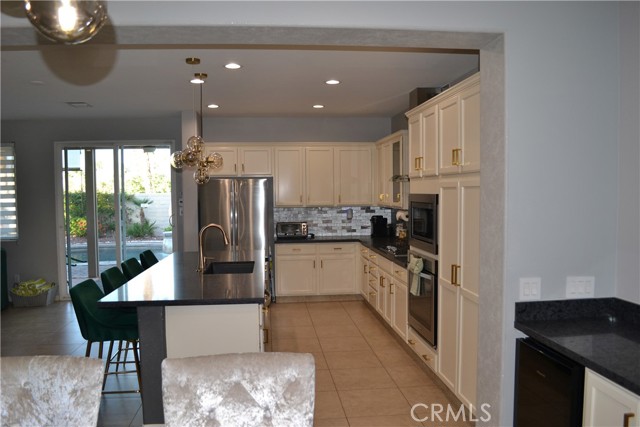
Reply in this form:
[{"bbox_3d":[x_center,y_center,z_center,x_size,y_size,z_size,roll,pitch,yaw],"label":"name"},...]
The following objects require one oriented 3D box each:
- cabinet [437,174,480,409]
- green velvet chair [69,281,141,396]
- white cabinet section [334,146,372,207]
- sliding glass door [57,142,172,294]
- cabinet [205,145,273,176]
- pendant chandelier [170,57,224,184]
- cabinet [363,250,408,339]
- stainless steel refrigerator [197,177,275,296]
[{"bbox_3d":[1.301,0.532,3.469,0.610,1.590,0.870,-1,2,-7],"label":"cabinet"},{"bbox_3d":[-1.423,0.970,3.418,0.500,0.955,0.460,-1,2,-7],"label":"green velvet chair"},{"bbox_3d":[0.498,-0.561,7.493,0.595,0.899,0.322,0,2,-7],"label":"white cabinet section"},{"bbox_3d":[-3.070,0.120,7.292,1.740,2.410,0.120,0,2,-6],"label":"sliding glass door"},{"bbox_3d":[-1.201,-0.781,7.088,0.990,0.492,0.330,-1,2,-7],"label":"cabinet"},{"bbox_3d":[-1.115,-0.798,4.294,0.460,1.081,0.530,-1,2,-7],"label":"pendant chandelier"},{"bbox_3d":[1.077,0.901,5.873,0.600,0.800,2.060,0,2,-6],"label":"cabinet"},{"bbox_3d":[-1.183,0.436,6.826,0.935,1.815,0.780,0,2,-6],"label":"stainless steel refrigerator"}]

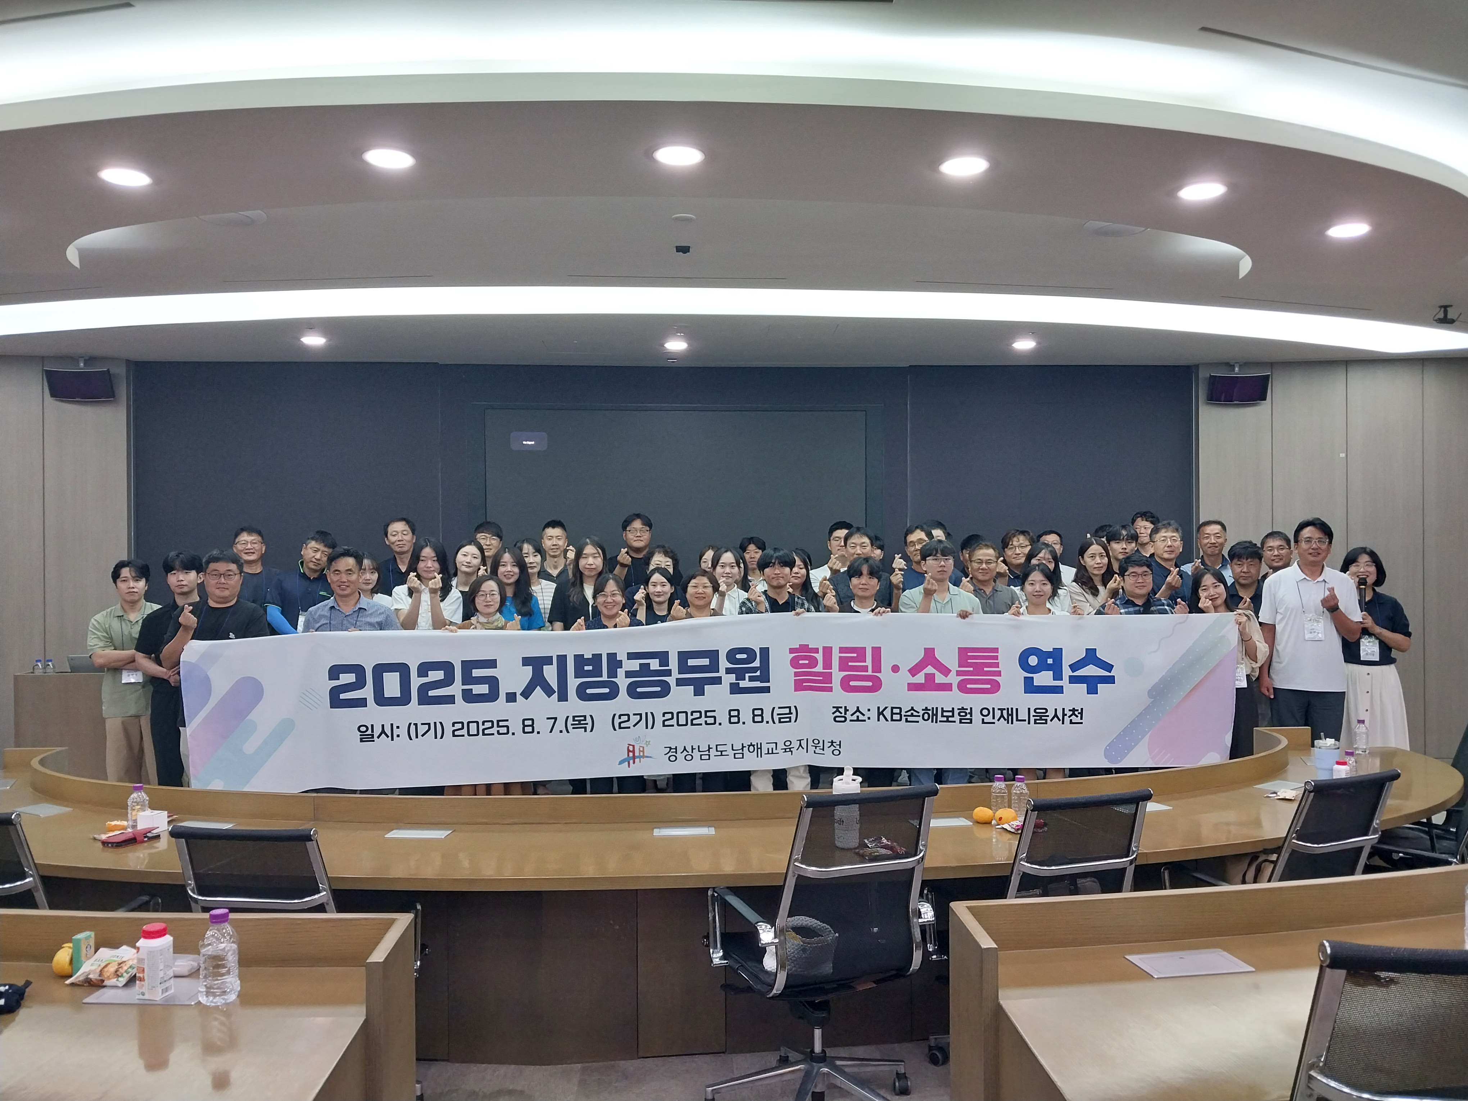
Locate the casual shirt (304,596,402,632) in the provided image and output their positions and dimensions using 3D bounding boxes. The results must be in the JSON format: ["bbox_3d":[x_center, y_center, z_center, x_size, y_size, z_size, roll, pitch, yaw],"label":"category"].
[{"bbox_3d":[-1.885,0.560,5.450,0.500,0.690,0.290,0,0,-9],"label":"casual shirt"}]

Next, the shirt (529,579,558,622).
[{"bbox_3d":[-1.220,0.477,6.852,0.430,0.620,0.260,0,0,-8],"label":"shirt"}]

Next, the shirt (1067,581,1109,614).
[{"bbox_3d":[2.324,0.482,7.150,0.430,0.600,0.250,0,0,11],"label":"shirt"}]

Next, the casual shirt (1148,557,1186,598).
[{"bbox_3d":[2.984,0.383,7.600,0.470,0.680,0.270,0,0,13],"label":"casual shirt"}]

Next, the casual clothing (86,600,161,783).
[{"bbox_3d":[-3.363,0.941,6.105,0.500,1.330,0.320,0,0,-18],"label":"casual clothing"}]

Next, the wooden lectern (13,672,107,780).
[{"bbox_3d":[-3.870,1.190,6.780,0.780,0.930,0.550,0,0,0],"label":"wooden lectern"}]

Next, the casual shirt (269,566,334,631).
[{"bbox_3d":[-2.677,0.419,6.953,0.530,0.700,0.290,0,0,-14],"label":"casual shirt"}]

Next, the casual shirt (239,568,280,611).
[{"bbox_3d":[-3.191,0.435,7.303,0.500,0.680,0.280,0,0,-13],"label":"casual shirt"}]

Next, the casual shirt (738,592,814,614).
[{"bbox_3d":[0.250,0.564,6.250,0.500,0.680,0.270,0,0,1],"label":"casual shirt"}]

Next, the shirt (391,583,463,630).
[{"bbox_3d":[-1.654,0.475,5.952,0.440,0.610,0.280,0,0,-10],"label":"shirt"}]

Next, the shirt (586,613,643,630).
[{"bbox_3d":[-0.624,0.630,5.752,0.450,0.620,0.270,0,0,-3],"label":"shirt"}]

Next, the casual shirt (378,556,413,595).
[{"bbox_3d":[-2.070,0.385,6.900,0.480,0.690,0.280,0,0,-9],"label":"casual shirt"}]

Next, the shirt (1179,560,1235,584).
[{"bbox_3d":[3.050,0.390,7.020,0.480,0.690,0.280,0,0,14],"label":"shirt"}]

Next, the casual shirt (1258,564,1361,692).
[{"bbox_3d":[3.020,0.400,5.780,0.540,0.690,0.300,0,0,16],"label":"casual shirt"}]

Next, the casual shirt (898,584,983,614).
[{"bbox_3d":[1.164,0.524,6.200,0.500,0.680,0.270,0,0,6],"label":"casual shirt"}]

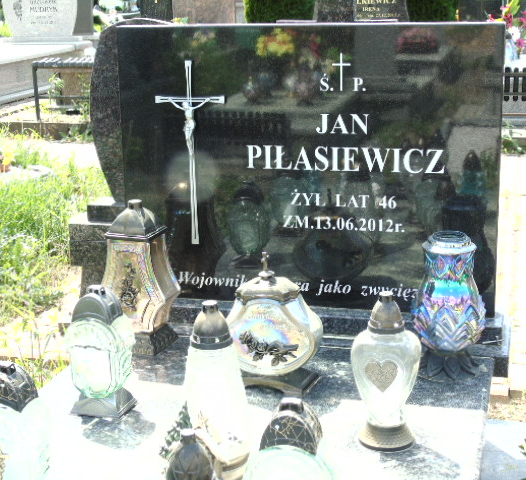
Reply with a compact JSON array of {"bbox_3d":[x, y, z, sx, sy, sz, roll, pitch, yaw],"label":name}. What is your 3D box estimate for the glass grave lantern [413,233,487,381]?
[{"bbox_3d":[0.443,0.153,2.351,0.177,0.326,0.177,3,15,15],"label":"glass grave lantern"}]

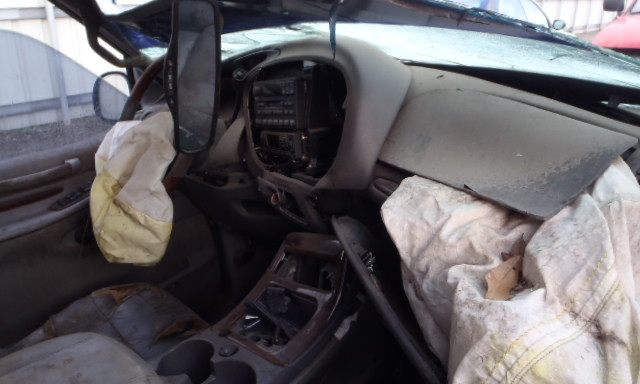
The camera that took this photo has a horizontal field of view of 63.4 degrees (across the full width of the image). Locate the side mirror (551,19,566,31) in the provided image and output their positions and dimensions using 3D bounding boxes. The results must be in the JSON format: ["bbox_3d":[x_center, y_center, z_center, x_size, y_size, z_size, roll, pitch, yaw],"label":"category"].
[{"bbox_3d":[3.180,-2.225,6.900,0.190,0.140,0.110,13,22,36],"label":"side mirror"}]

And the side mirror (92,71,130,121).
[{"bbox_3d":[-0.770,-0.367,1.985,0.205,0.185,0.085,8,20,24],"label":"side mirror"}]

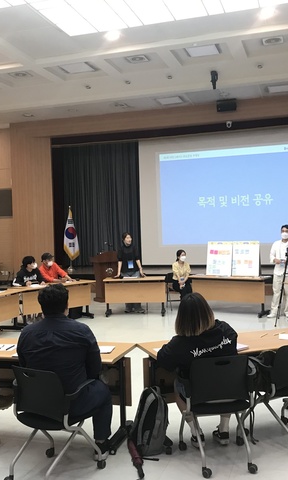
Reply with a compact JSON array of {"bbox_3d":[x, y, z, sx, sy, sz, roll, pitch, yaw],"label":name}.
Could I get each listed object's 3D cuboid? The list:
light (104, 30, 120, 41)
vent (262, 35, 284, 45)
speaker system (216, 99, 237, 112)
[{"bbox_3d":[-0.620,-4.043,10.171,0.240,0.090,0.240,-1,1,17],"label":"light"},{"bbox_3d":[2.366,-3.625,9.443,0.380,0.050,0.380,-1,1,18],"label":"vent"},{"bbox_3d":[2.029,-3.296,12.687,0.480,0.270,0.300,-1,11,17],"label":"speaker system"}]

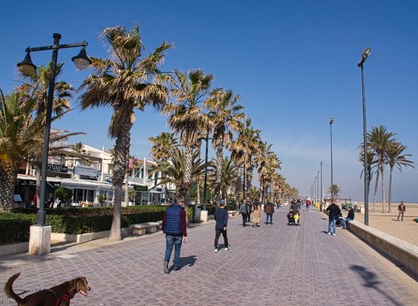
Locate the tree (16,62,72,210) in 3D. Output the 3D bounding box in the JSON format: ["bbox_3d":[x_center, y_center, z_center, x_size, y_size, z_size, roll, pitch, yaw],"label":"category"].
[{"bbox_3d":[-10.821,-0.818,22.677,3.600,10.447,3.600,-1,-8,15],"label":"tree"}]

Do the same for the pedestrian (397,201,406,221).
[{"bbox_3d":[17.687,5.368,31.699,0.580,1.760,0.420,-3,-9,29],"label":"pedestrian"}]

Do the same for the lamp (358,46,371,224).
[{"bbox_3d":[8.471,-0.647,18.774,0.420,9.900,1.200,-1,-8,16],"label":"lamp"}]

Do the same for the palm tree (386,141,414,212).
[{"bbox_3d":[30.522,3.831,56.774,4.600,11.940,4.600,-1,-8,15],"label":"palm tree"}]

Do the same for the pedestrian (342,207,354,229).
[{"bbox_3d":[8.550,3.999,21.115,0.850,1.300,0.550,-1,-8,16],"label":"pedestrian"}]

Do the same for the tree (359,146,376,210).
[{"bbox_3d":[25.574,4.300,55.680,3.100,10.490,3.100,-1,-8,15],"label":"tree"}]

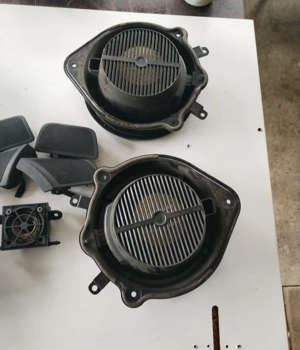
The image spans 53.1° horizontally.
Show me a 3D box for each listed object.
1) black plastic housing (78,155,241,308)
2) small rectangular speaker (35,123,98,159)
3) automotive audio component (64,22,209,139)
[{"bbox_3d":[0.017,0.068,0.436,0.241,0.076,0.202,-15,76,-7],"label":"black plastic housing"},{"bbox_3d":[-0.125,-0.051,0.483,0.095,0.032,0.048,8,74,-1],"label":"small rectangular speaker"},{"bbox_3d":[-0.020,-0.167,0.500,0.240,0.076,0.202,5,74,-2],"label":"automotive audio component"}]

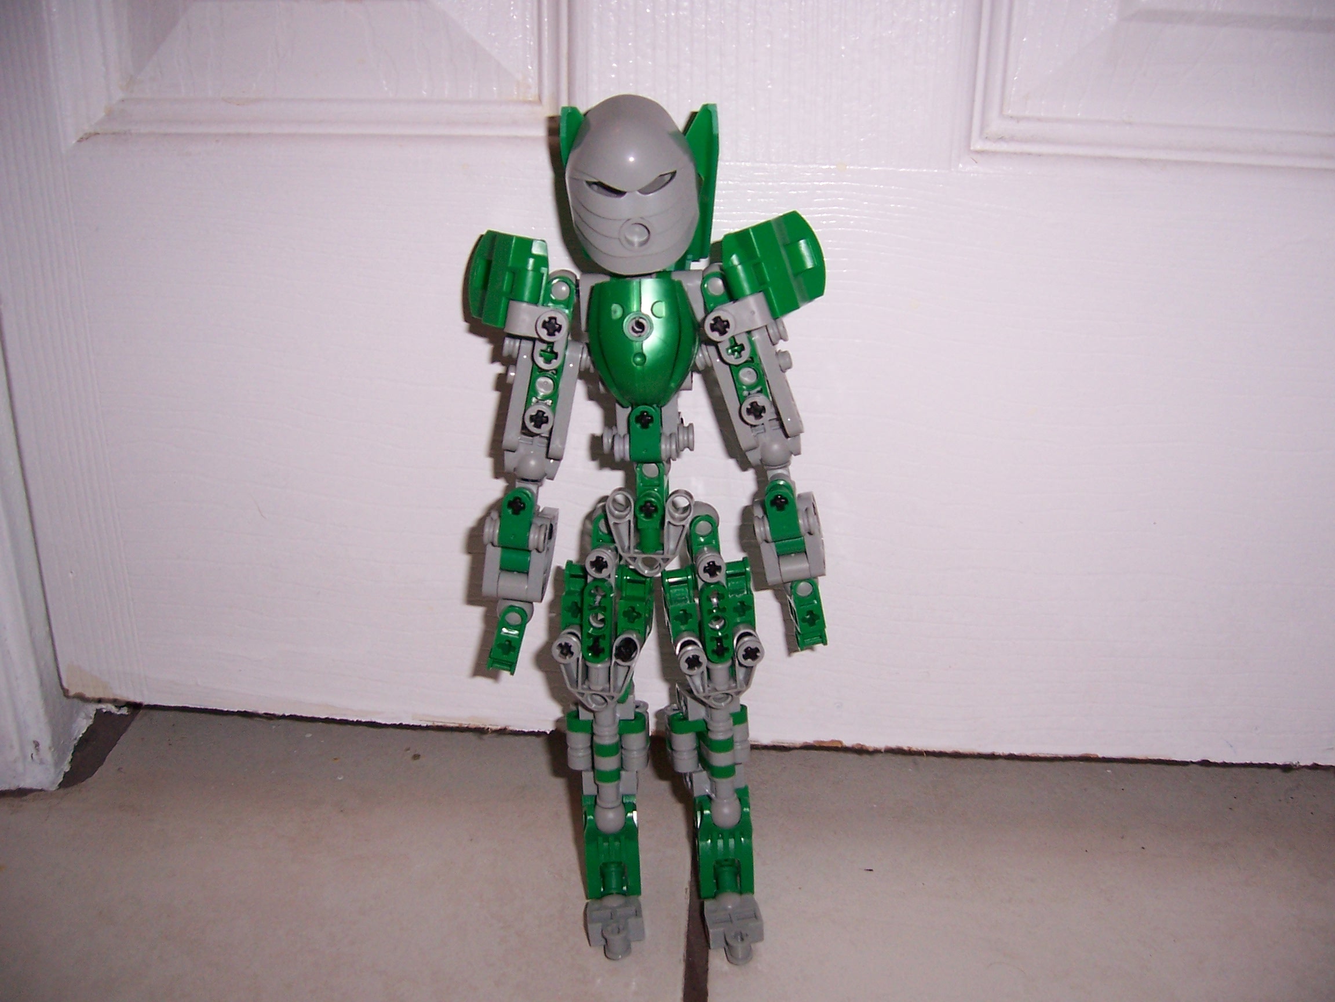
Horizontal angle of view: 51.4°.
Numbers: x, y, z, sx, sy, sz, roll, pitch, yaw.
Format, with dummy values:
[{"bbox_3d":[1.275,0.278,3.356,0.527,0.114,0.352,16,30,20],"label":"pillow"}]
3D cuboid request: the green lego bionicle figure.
[{"bbox_3d":[-0.004,0.008,0.390,0.095,0.237,0.081,2,20,6],"label":"green lego bionicle figure"}]

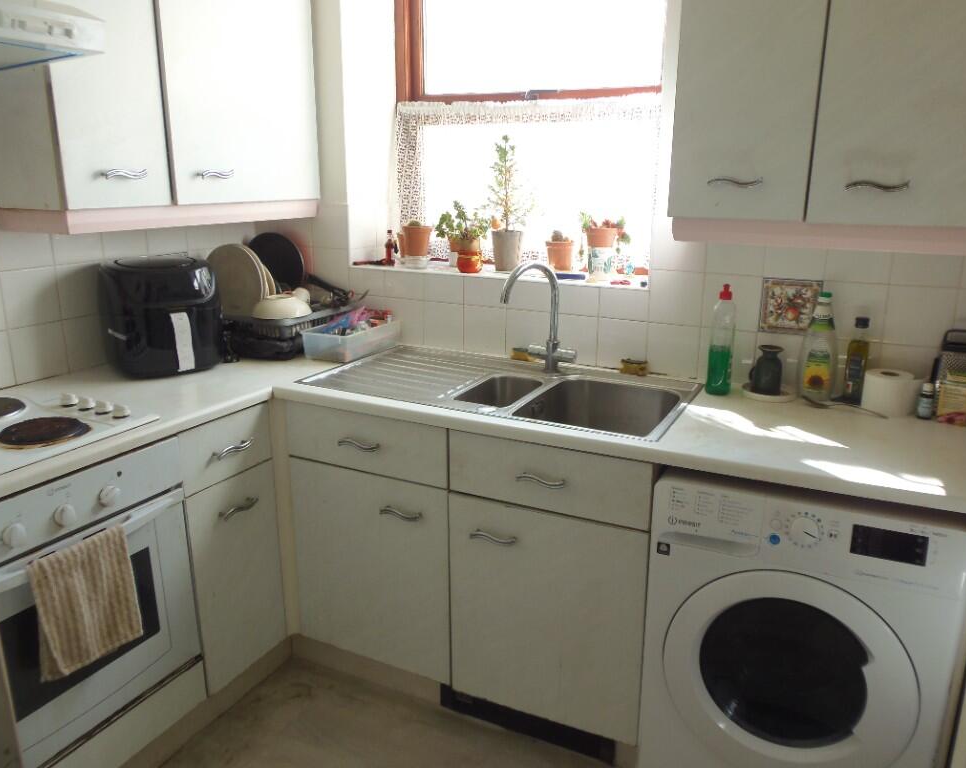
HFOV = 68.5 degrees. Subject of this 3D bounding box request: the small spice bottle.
[{"bbox_3d":[1.054,0.039,1.690,0.037,0.088,0.037,8,18,24],"label":"small spice bottle"}]

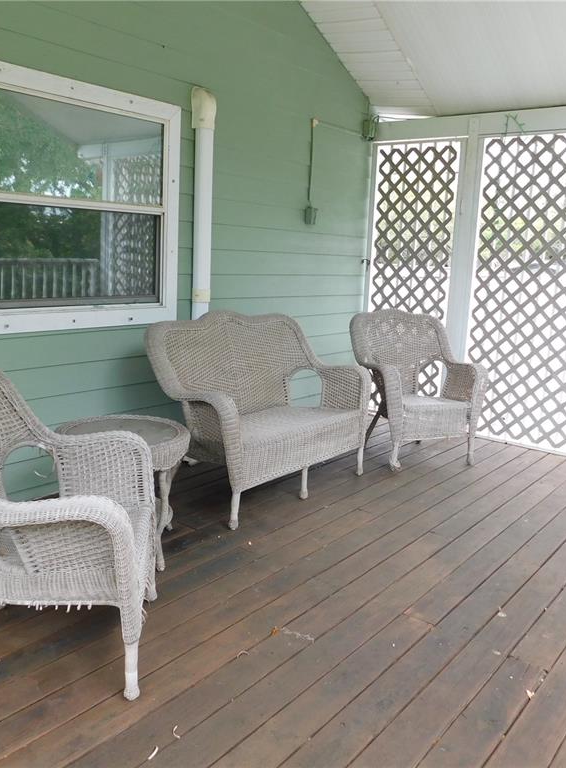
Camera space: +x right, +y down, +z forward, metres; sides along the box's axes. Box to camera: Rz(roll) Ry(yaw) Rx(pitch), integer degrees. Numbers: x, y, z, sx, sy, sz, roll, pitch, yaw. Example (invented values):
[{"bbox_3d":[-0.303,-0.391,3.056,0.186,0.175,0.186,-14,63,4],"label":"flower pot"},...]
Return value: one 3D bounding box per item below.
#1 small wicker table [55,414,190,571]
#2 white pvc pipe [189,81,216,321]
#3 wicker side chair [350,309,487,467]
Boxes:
[{"bbox_3d":[-0.704,0.471,3.027,0.568,0.544,0.568,2,11,0],"label":"small wicker table"},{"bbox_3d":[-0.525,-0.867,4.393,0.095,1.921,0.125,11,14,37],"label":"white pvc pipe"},{"bbox_3d":[0.926,0.011,4.674,0.748,0.971,0.670,-1,11,-19],"label":"wicker side chair"}]

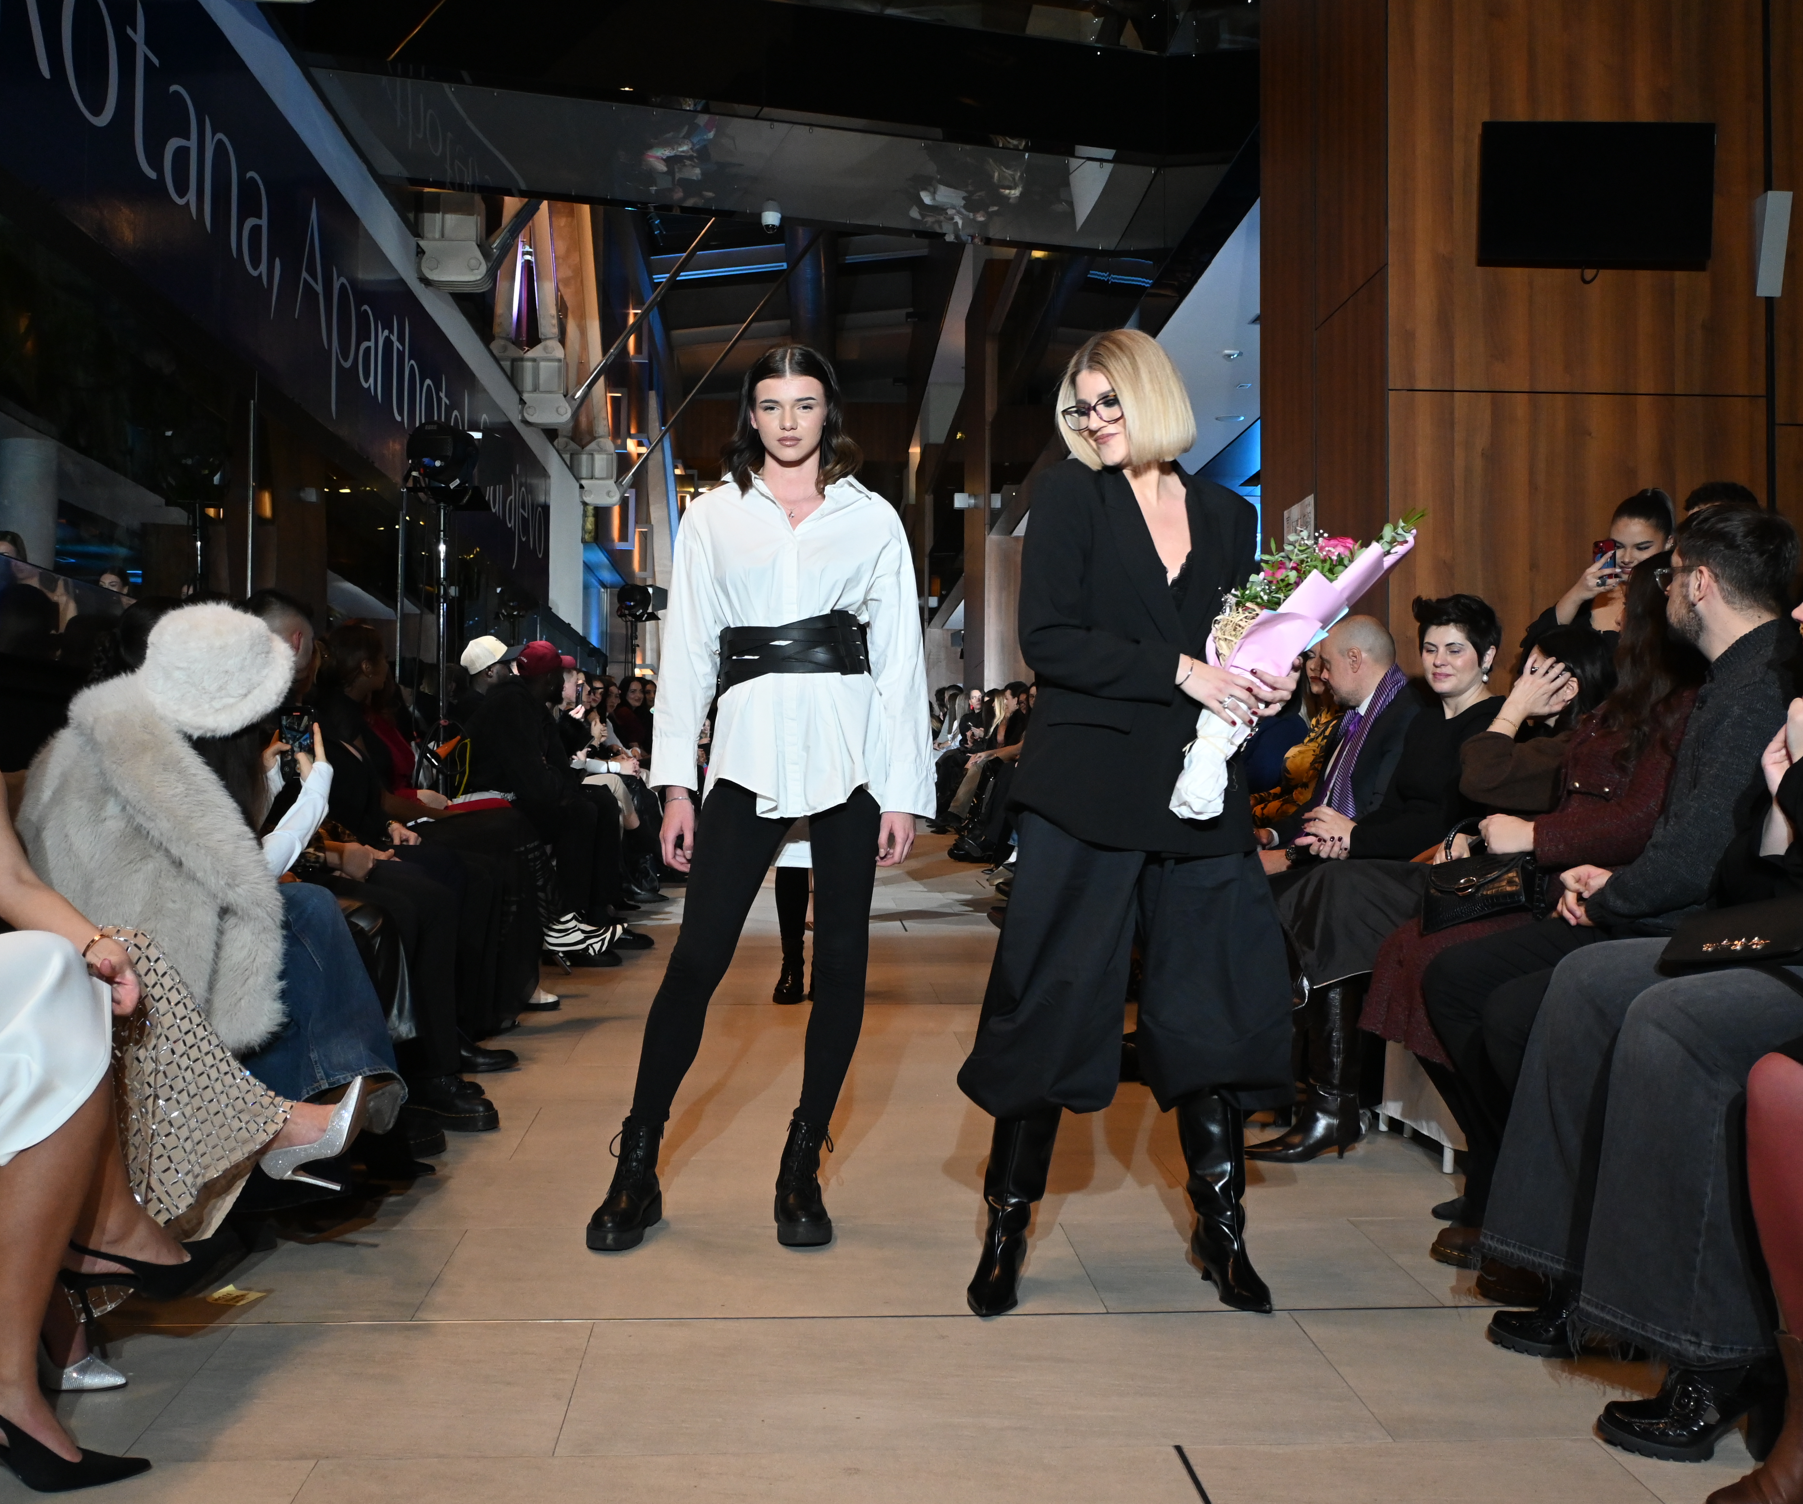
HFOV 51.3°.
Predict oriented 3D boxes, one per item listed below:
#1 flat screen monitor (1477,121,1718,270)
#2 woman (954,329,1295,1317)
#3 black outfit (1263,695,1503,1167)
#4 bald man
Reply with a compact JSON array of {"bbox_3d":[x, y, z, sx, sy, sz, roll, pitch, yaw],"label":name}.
[{"bbox_3d":[2.383,-1.909,6.450,0.800,0.490,0.080,0,6,0],"label":"flat screen monitor"},{"bbox_3d":[0.410,0.115,3.420,0.610,1.760,0.460,0,1,-12],"label":"woman"},{"bbox_3d":[1.200,0.419,4.600,0.740,1.110,0.500,0,1,-20],"label":"black outfit"},{"bbox_3d":[1.110,0.298,5.120,0.780,1.330,0.540,0,1,-13],"label":"bald man"}]

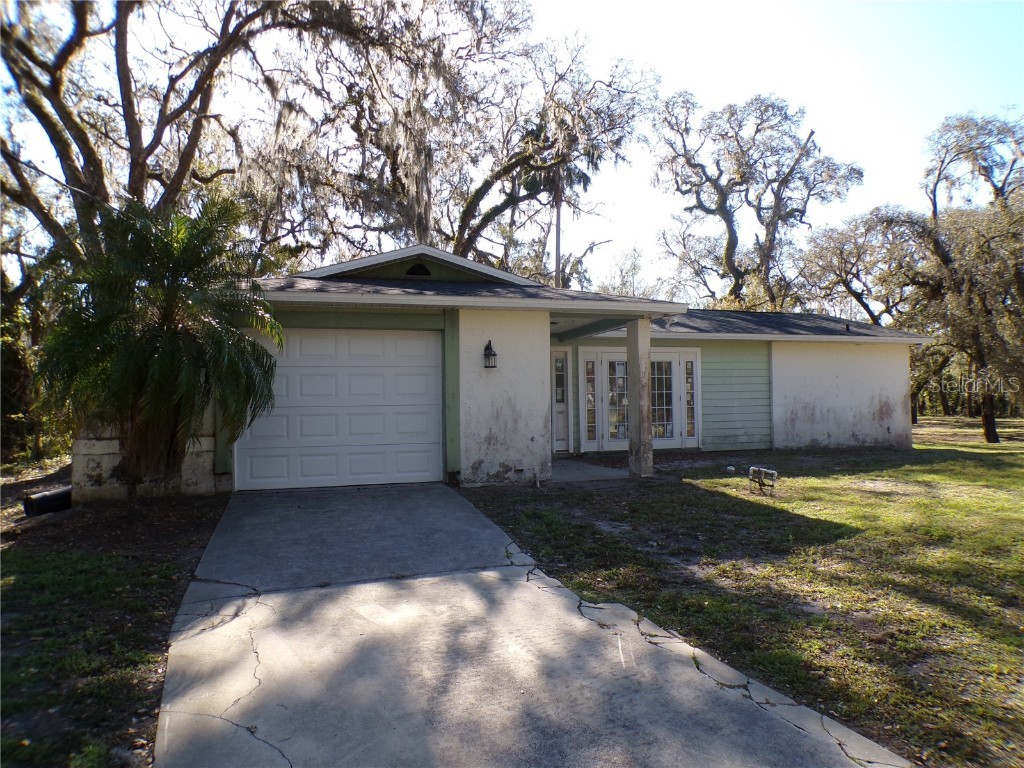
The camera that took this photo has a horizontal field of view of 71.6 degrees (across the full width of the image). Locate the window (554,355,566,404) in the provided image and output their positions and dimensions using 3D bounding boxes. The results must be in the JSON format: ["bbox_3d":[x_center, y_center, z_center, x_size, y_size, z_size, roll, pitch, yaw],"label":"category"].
[{"bbox_3d":[0.985,-0.090,14.420,0.270,1.030,0.070,0,-1,-18],"label":"window"}]

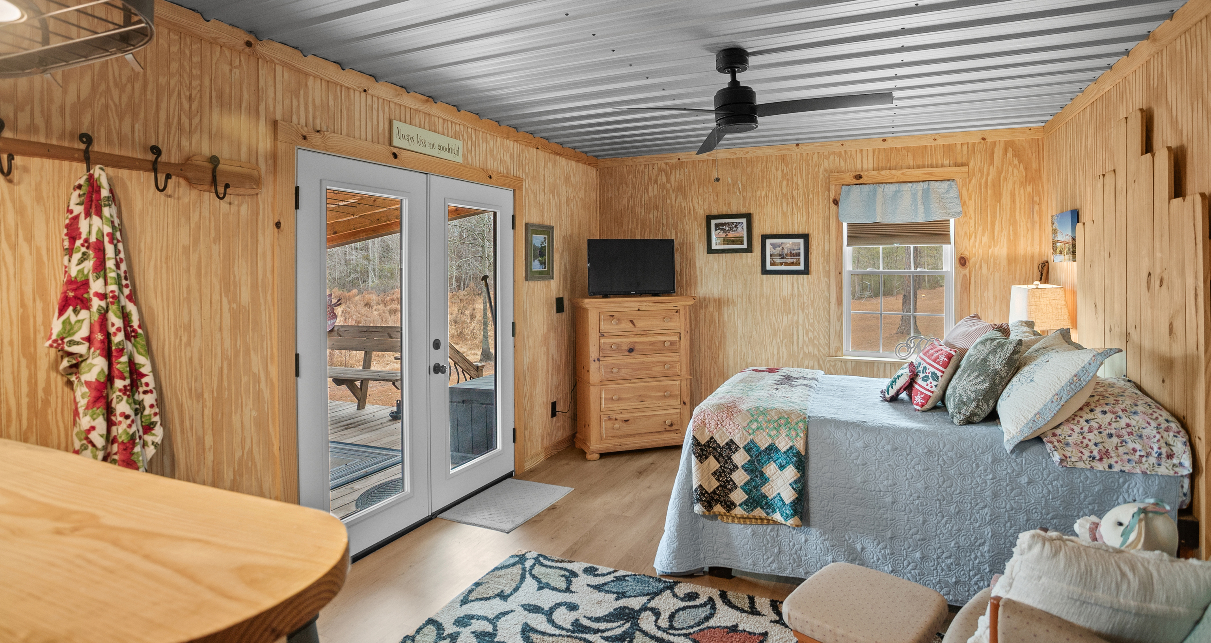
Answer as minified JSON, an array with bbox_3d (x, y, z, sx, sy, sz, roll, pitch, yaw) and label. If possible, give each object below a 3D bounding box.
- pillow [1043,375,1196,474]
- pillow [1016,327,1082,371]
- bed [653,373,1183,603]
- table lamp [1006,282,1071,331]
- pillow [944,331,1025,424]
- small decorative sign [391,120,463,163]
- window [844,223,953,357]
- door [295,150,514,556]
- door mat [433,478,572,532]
[{"bbox_3d":[2.030,0.397,2.690,0.470,0.250,0.670,2,4,24],"label":"pillow"},{"bbox_3d":[1.991,0.209,2.923,0.180,0.480,0.580,39,13,8],"label":"pillow"},{"bbox_3d":[1.502,0.788,3.466,1.960,0.780,1.560,2,6,24],"label":"bed"},{"bbox_3d":[2.630,0.078,3.900,0.265,0.650,0.265,1,4,9],"label":"table lamp"},{"bbox_3d":[1.813,0.259,3.094,0.160,0.450,0.430,31,11,9],"label":"pillow"},{"bbox_3d":[-1.013,-1.022,3.679,0.020,0.131,0.599,2,6,24],"label":"small decorative sign"},{"bbox_3d":[2.265,-0.373,4.970,0.765,1.260,0.090,2,4,24],"label":"window"},{"bbox_3d":[-1.050,0.149,3.830,0.060,2.040,1.830,2,4,24],"label":"door"},{"bbox_3d":[-0.620,1.154,4.110,0.500,0.012,0.780,2,4,24],"label":"door mat"}]

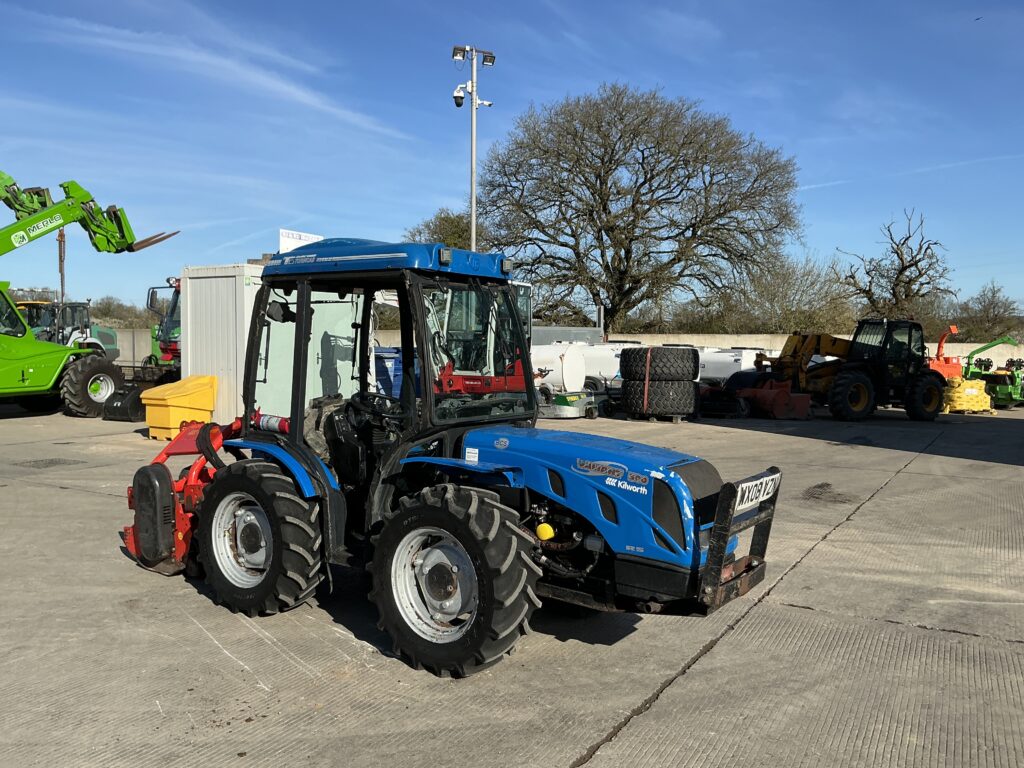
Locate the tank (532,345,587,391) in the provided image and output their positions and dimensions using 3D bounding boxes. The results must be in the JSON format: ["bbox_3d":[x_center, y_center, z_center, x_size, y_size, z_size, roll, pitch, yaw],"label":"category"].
[{"bbox_3d":[0.734,-0.385,20.600,2.100,1.200,1.200,2,3,33],"label":"tank"}]

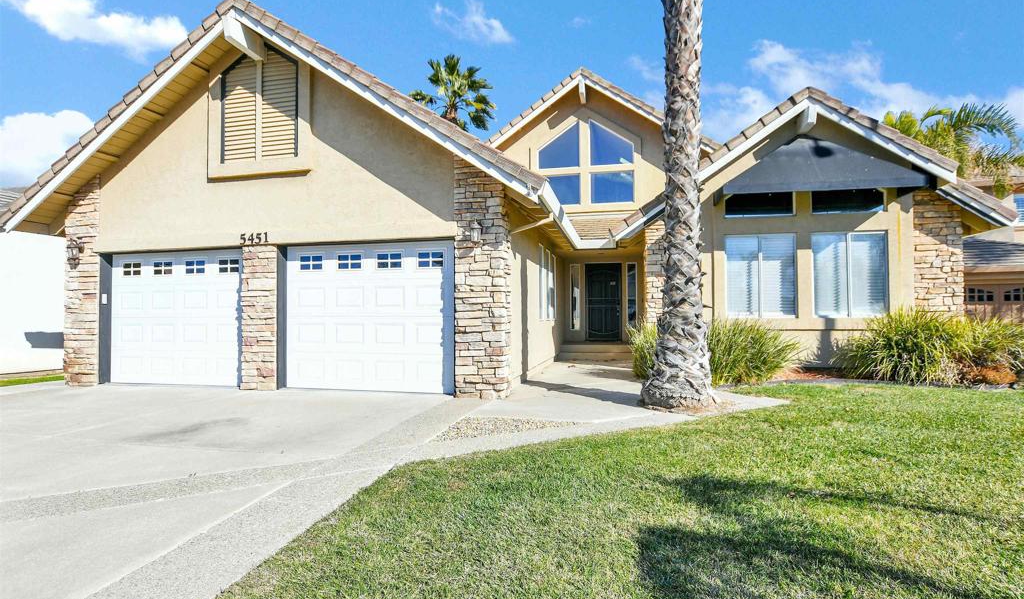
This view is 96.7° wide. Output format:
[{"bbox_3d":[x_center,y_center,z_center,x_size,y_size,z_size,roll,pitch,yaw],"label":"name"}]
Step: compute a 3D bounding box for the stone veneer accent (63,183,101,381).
[{"bbox_3d":[-7.032,-0.302,7.622,0.720,3.460,0.300,-1,-1,13],"label":"stone veneer accent"}]

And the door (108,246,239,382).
[{"bbox_3d":[-5.354,0.287,7.345,2.763,2.125,0.080,-1,-1,13],"label":"door"}]

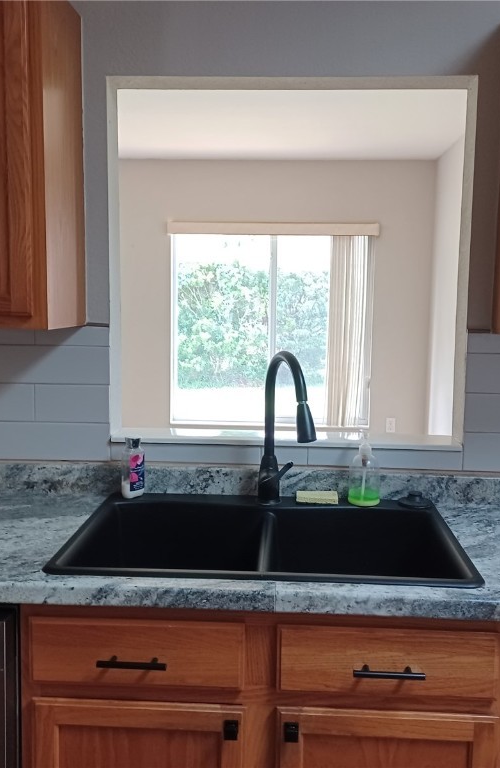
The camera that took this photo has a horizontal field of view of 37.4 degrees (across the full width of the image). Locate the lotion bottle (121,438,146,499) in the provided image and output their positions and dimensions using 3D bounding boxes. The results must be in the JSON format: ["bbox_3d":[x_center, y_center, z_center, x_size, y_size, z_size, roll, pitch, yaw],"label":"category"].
[{"bbox_3d":[-0.300,0.211,1.906,0.058,0.152,0.037,-4,8,-33],"label":"lotion bottle"}]

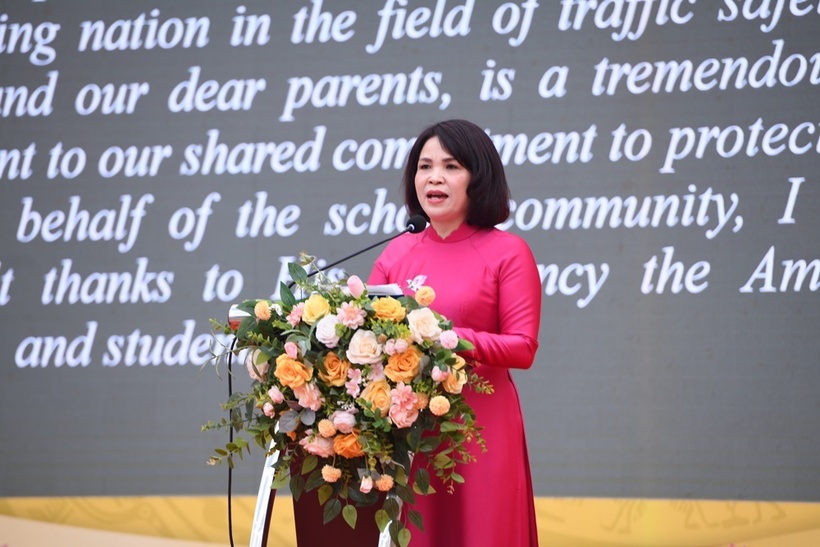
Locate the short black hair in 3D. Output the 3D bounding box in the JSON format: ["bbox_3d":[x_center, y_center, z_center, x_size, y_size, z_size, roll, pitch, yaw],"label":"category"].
[{"bbox_3d":[0.103,-0.224,10.100,0.225,0.240,0.225,-1,-3,25],"label":"short black hair"}]

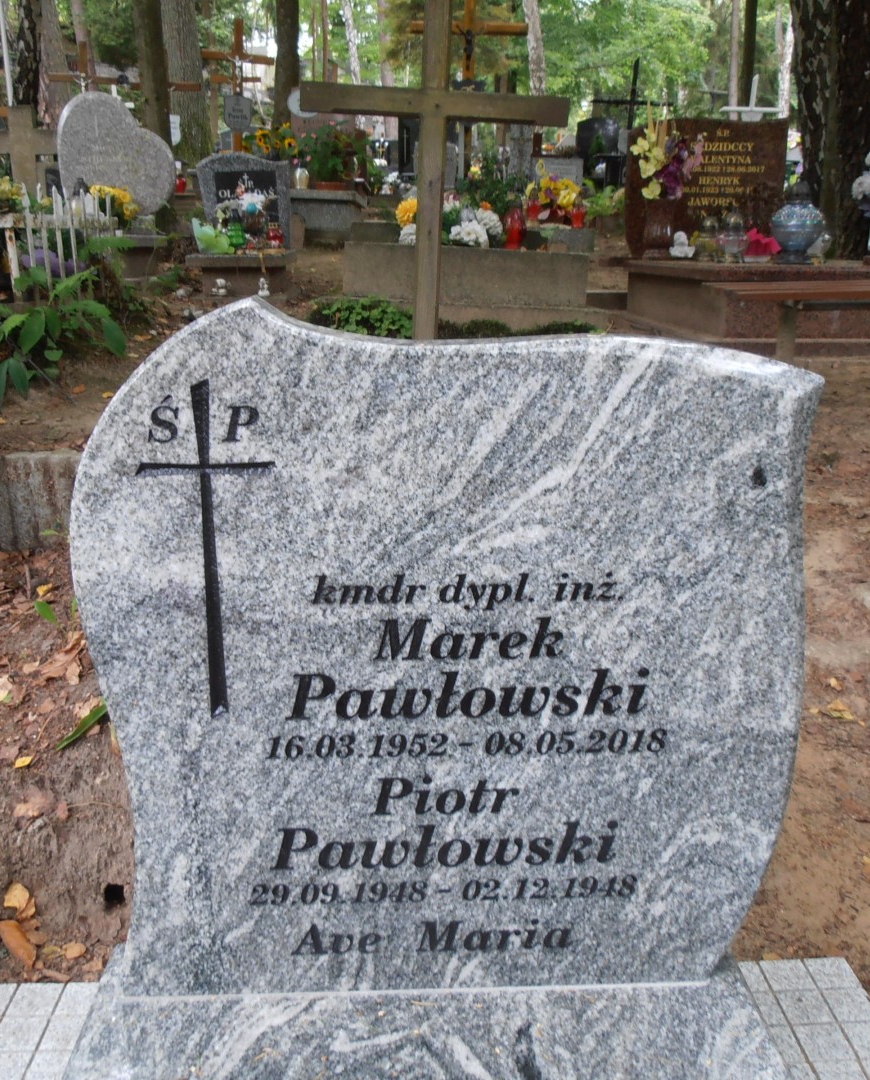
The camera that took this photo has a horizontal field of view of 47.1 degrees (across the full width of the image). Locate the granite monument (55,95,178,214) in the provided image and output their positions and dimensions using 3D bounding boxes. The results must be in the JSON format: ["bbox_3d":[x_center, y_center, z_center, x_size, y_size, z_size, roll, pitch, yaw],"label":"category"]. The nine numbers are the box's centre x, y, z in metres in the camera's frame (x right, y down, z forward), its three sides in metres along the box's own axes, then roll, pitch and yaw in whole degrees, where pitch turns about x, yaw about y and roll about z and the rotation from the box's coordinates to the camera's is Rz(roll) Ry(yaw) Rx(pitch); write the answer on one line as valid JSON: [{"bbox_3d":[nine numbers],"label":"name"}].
[{"bbox_3d":[-1.594,-1.930,5.000,0.520,0.570,0.110,-1,17,-3],"label":"granite monument"}]

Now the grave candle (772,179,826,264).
[{"bbox_3d":[1.651,-1.439,4.530,0.240,0.345,0.240,-1,17,-3],"label":"grave candle"}]

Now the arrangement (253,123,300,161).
[{"bbox_3d":[-1.065,-2.654,6.700,0.290,0.270,0.250,-1,17,-3],"label":"arrangement"}]

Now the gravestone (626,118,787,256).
[{"bbox_3d":[1.530,-1.978,5.600,0.850,0.740,0.090,-1,17,-3],"label":"gravestone"}]

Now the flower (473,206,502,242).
[{"bbox_3d":[0.252,-1.517,4.800,0.130,0.155,0.120,-1,17,-3],"label":"flower"}]

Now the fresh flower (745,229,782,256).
[{"bbox_3d":[1.527,-1.381,4.650,0.130,0.120,0.110,-1,17,-3],"label":"fresh flower"}]

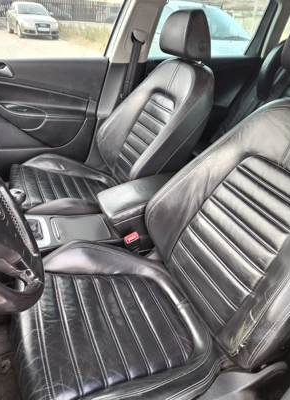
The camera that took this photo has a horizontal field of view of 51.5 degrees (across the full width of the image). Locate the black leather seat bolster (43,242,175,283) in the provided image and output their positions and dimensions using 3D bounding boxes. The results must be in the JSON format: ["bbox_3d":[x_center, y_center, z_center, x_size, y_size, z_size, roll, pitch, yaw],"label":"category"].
[{"bbox_3d":[-0.123,0.205,1.036,0.450,0.115,0.110,7,26,-31],"label":"black leather seat bolster"}]

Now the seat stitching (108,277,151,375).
[{"bbox_3d":[-0.053,0.355,0.900,0.016,0.015,0.353,2,28,-29],"label":"seat stitching"}]

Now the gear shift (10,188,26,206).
[{"bbox_3d":[-0.404,-0.006,0.955,0.050,0.068,0.048,-3,31,-26],"label":"gear shift"}]

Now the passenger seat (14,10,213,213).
[{"bbox_3d":[-0.174,-0.320,1.344,0.870,0.920,0.530,-11,34,-21],"label":"passenger seat"}]

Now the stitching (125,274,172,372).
[{"bbox_3d":[-0.001,0.362,0.931,0.016,0.015,0.343,2,28,-29],"label":"stitching"}]

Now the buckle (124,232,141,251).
[{"bbox_3d":[-0.042,0.158,1.102,0.045,0.070,0.030,-23,38,-13],"label":"buckle"}]

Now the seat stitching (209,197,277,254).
[{"bbox_3d":[0.277,0.063,0.872,0.016,0.015,0.297,19,20,-35],"label":"seat stitching"}]

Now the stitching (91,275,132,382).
[{"bbox_3d":[-0.104,0.349,0.871,0.016,0.015,0.358,2,28,-29],"label":"stitching"}]

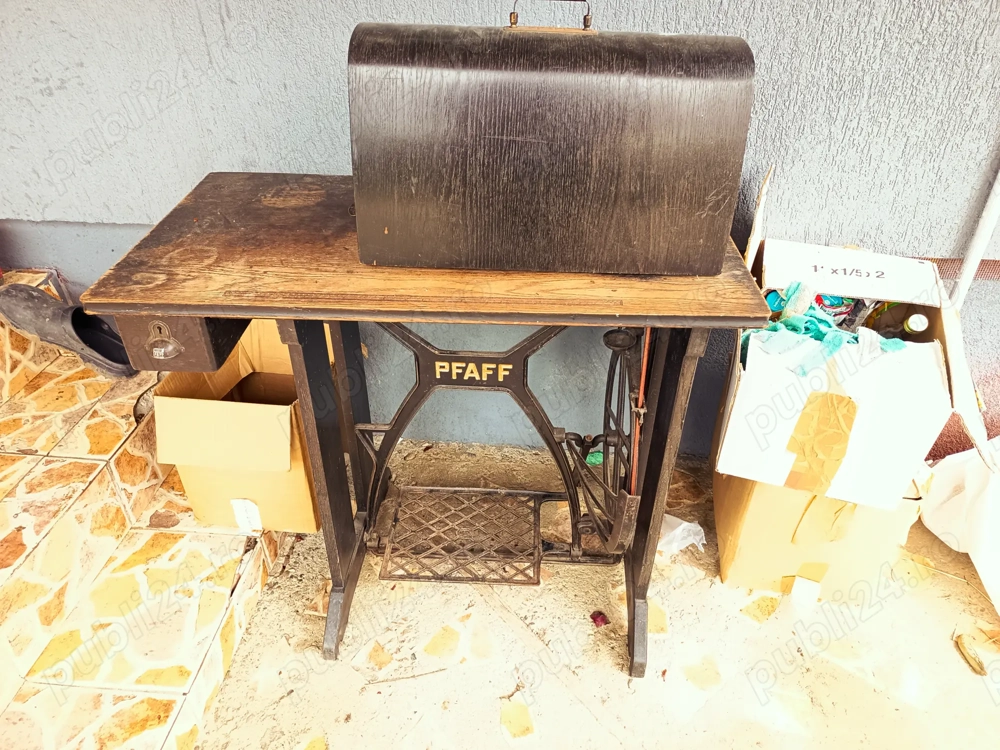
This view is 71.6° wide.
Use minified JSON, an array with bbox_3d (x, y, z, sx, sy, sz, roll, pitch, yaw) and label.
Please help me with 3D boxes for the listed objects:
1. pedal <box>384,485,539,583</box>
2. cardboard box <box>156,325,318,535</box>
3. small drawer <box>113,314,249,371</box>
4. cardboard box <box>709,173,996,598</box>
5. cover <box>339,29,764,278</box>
[{"bbox_3d":[-0.072,0.336,1.459,0.315,0.027,0.261,2,32,1],"label":"pedal"},{"bbox_3d":[-0.463,0.097,1.407,0.285,0.385,0.266,4,37,4],"label":"cardboard box"},{"bbox_3d":[-0.469,-0.142,1.116,0.123,0.093,0.342,2,37,1],"label":"small drawer"},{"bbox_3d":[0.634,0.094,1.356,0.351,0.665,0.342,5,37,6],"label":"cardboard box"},{"bbox_3d":[0.063,-0.352,1.054,0.546,0.294,0.247,2,37,2],"label":"cover"}]

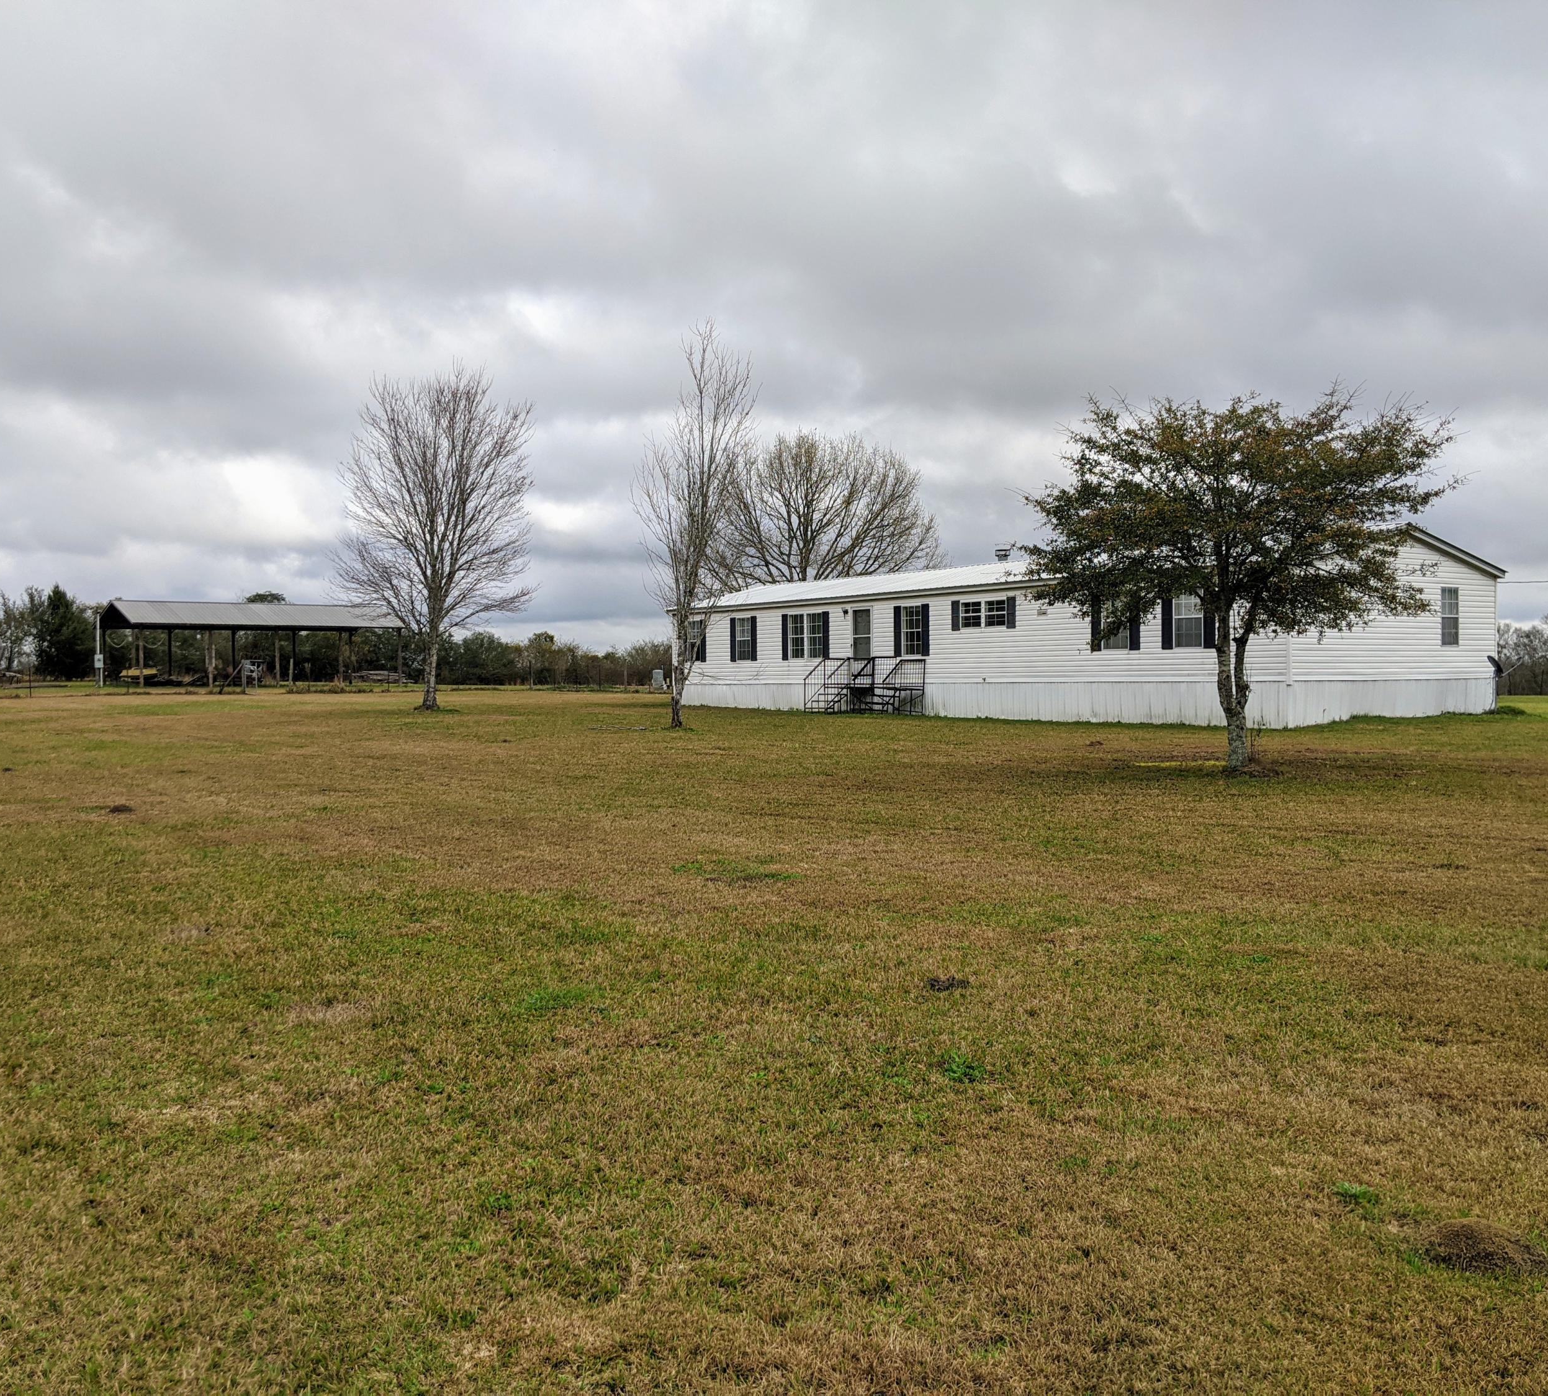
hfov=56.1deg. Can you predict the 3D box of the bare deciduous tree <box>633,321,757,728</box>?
[{"bbox_3d":[-1.684,-3.715,31.145,2.656,8.734,2.500,-1,1,-3],"label":"bare deciduous tree"}]

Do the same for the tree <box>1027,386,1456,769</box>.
[{"bbox_3d":[6.099,-1.565,18.968,5.614,5.034,5.300,0,1,18],"label":"tree"}]

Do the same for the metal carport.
[{"bbox_3d":[-30.390,-3.033,84.664,15.200,4.650,7.500,-1,1,-38],"label":"metal carport"}]

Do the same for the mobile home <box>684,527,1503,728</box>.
[{"bbox_3d":[6.677,-1.628,40.428,8.470,4.243,23.428,-1,1,-36],"label":"mobile home"}]

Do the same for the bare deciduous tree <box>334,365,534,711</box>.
[{"bbox_3d":[-10.275,-4.882,43.934,6.082,10.467,5.900,-1,1,-13],"label":"bare deciduous tree"}]

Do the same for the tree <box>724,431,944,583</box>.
[{"bbox_3d":[2.544,-5.705,61.928,9.377,11.395,9.300,-1,1,2],"label":"tree"}]

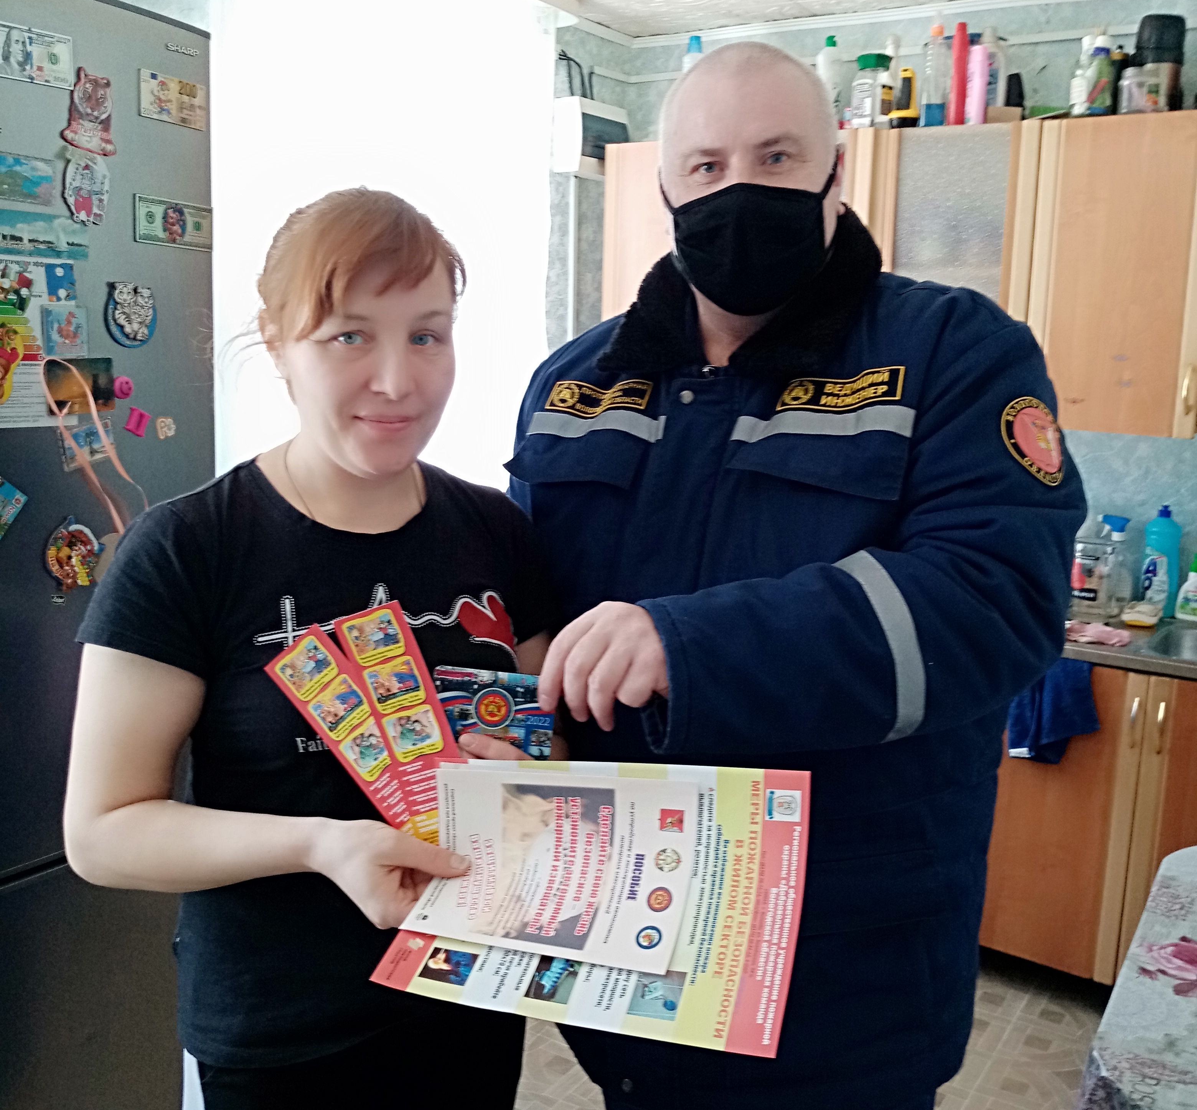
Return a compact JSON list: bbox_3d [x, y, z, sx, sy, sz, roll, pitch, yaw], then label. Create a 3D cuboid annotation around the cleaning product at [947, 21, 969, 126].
[{"bbox_3d":[0.893,-1.184,2.967,0.046,0.242,0.046,6,11,19],"label":"cleaning product"}]

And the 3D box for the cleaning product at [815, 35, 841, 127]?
[{"bbox_3d":[0.629,-1.274,3.284,0.077,0.274,0.060,10,13,35],"label":"cleaning product"}]

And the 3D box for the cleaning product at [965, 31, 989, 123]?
[{"bbox_3d":[0.937,-1.152,2.952,0.046,0.188,0.046,6,11,19],"label":"cleaning product"}]

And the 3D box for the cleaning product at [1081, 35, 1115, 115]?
[{"bbox_3d":[1.202,-1.134,2.872,0.067,0.199,0.060,6,11,19],"label":"cleaning product"}]

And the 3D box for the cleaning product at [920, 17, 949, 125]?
[{"bbox_3d":[0.848,-1.204,3.003,0.066,0.264,0.066,6,11,19],"label":"cleaning product"}]

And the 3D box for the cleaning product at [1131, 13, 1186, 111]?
[{"bbox_3d":[1.357,-1.169,2.910,0.120,0.262,0.120,8,13,30],"label":"cleaning product"}]

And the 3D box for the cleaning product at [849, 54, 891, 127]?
[{"bbox_3d":[0.709,-1.189,3.101,0.098,0.191,0.085,6,11,19],"label":"cleaning product"}]

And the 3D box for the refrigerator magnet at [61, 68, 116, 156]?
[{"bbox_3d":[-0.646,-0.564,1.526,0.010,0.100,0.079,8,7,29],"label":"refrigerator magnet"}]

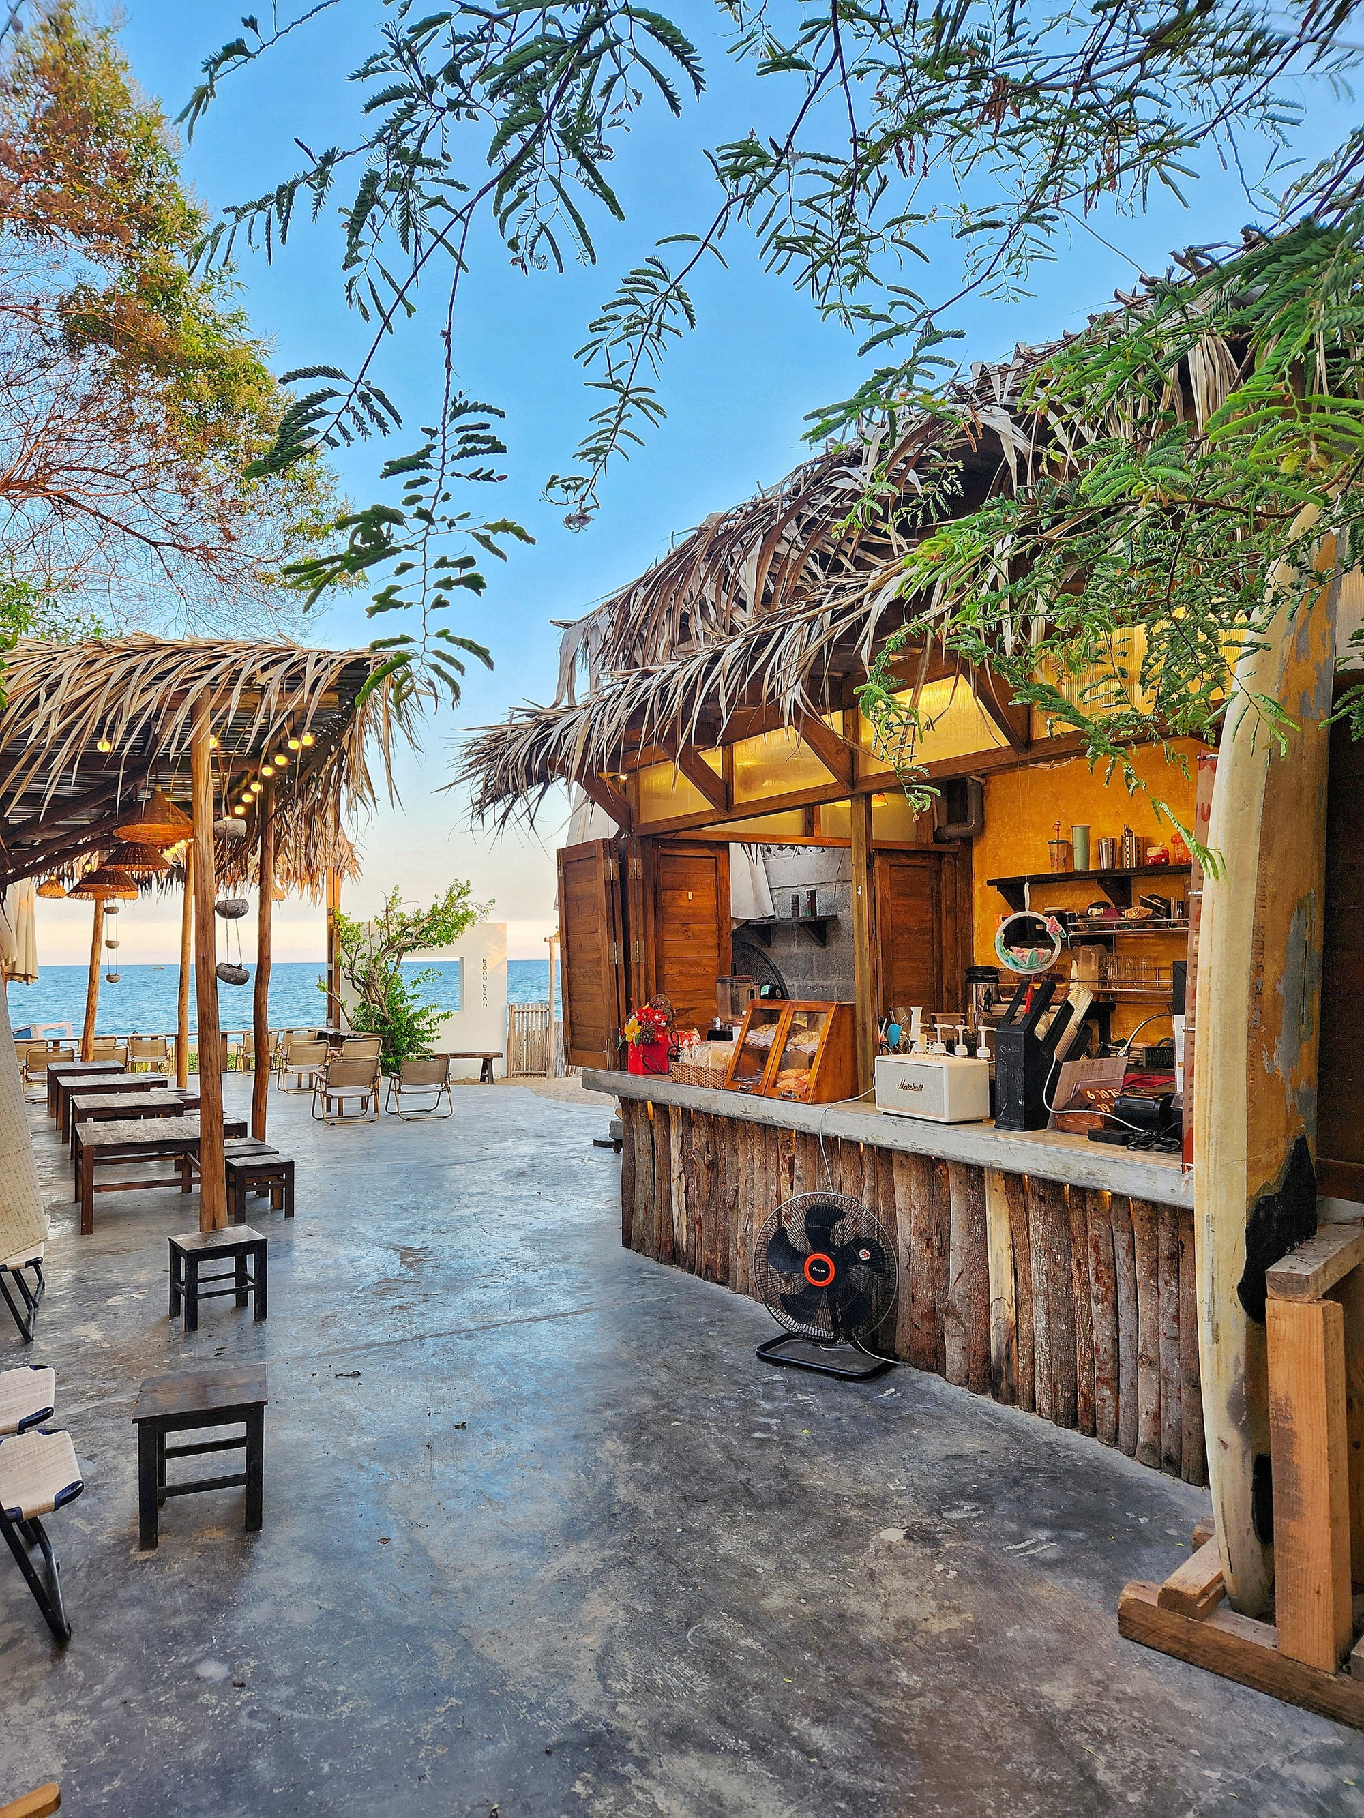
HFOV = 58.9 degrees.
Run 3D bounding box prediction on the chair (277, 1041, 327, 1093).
[{"bbox_3d":[-3.951,1.635,12.643,0.490,0.550,0.530,1,-3,-30],"label":"chair"}]

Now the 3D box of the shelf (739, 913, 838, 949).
[{"bbox_3d":[0.734,0.154,7.950,0.190,0.170,0.720,1,-3,-31],"label":"shelf"}]

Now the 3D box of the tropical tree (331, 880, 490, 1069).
[{"bbox_3d":[-3.359,0.884,14.997,1.900,2.400,1.600,0,-2,-10],"label":"tropical tree"}]

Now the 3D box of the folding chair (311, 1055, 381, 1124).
[{"bbox_3d":[-3.041,1.623,10.962,0.520,0.600,0.540,1,-3,-29],"label":"folding chair"}]

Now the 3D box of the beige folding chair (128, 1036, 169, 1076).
[{"bbox_3d":[-6.888,1.871,15.603,0.510,0.580,0.530,1,-3,-31],"label":"beige folding chair"}]

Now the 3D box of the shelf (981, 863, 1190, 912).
[{"bbox_3d":[2.016,-0.070,5.610,0.240,0.200,1.350,1,-3,-30],"label":"shelf"}]

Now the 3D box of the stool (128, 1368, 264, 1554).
[{"bbox_3d":[-1.173,1.338,2.974,0.282,0.295,0.298,0,-2,-19],"label":"stool"}]

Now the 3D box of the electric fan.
[{"bbox_3d":[0.521,1.317,4.372,0.510,0.580,0.320,-2,-3,36],"label":"electric fan"}]

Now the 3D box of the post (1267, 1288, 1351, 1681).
[{"bbox_3d":[1.143,1.028,2.197,0.095,0.629,0.096,2,-3,-45],"label":"post"}]

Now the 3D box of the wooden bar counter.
[{"bbox_3d":[0.703,1.191,4.816,0.600,0.865,3.800,1,-3,-30],"label":"wooden bar counter"}]

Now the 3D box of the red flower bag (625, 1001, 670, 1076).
[{"bbox_3d":[-0.163,0.635,6.027,0.185,0.370,0.185,1,-3,-30],"label":"red flower bag"}]

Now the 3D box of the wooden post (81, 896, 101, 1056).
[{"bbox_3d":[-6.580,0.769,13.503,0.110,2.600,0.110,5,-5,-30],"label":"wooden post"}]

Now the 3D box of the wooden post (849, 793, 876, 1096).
[{"bbox_3d":[0.729,0.147,4.834,0.055,1.227,0.085,1,-3,-31],"label":"wooden post"}]

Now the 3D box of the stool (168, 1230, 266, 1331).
[{"bbox_3d":[-1.768,1.410,4.608,0.289,0.297,0.270,1,-3,-35],"label":"stool"}]

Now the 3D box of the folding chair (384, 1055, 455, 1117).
[{"bbox_3d":[-2.287,1.530,10.520,0.490,0.550,0.530,1,-3,-27],"label":"folding chair"}]

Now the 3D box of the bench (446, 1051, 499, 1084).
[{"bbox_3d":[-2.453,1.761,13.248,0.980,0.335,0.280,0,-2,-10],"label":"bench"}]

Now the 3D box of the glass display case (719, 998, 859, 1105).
[{"bbox_3d":[0.445,0.581,5.043,0.270,0.380,0.680,1,-3,-29],"label":"glass display case"}]

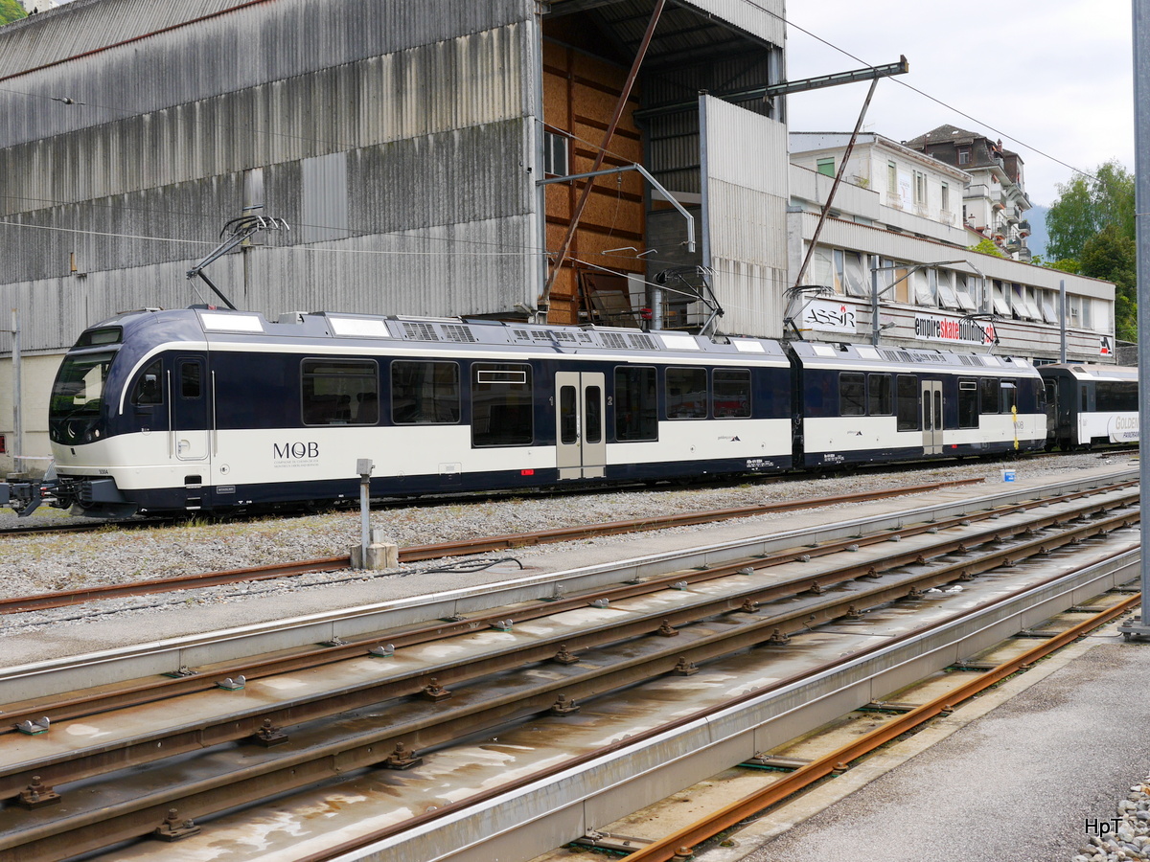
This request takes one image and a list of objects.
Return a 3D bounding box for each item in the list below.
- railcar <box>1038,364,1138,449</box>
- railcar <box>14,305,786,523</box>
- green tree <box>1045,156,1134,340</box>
[{"bbox_3d":[24.808,-1.061,61.178,2.650,3.550,18.900,-1,1,39],"label":"railcar"},{"bbox_3d":[-2.079,-0.407,28.771,2.650,3.660,19.635,0,1,44],"label":"railcar"},{"bbox_3d":[45.076,-15.302,115.000,8.800,16.500,8.800,-1,1,21],"label":"green tree"}]

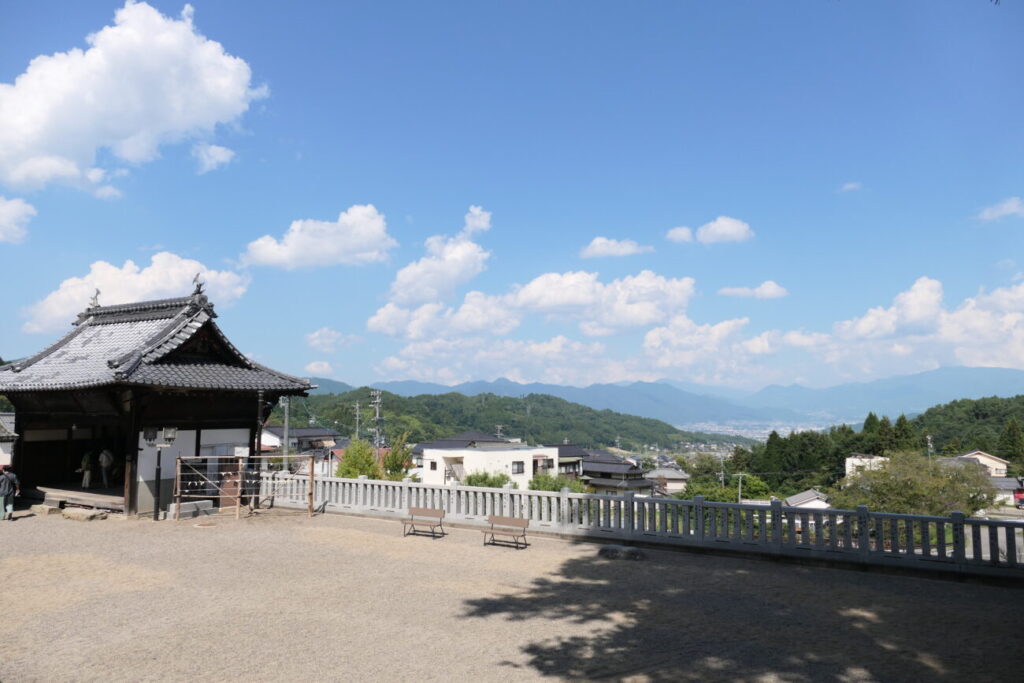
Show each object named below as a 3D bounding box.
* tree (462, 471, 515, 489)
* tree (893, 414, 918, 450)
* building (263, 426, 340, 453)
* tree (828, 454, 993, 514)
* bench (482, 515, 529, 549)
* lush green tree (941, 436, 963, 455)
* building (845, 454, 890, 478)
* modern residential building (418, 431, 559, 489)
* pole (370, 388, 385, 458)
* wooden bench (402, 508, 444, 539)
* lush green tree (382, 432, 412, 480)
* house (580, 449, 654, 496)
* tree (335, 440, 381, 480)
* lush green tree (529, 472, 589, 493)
[{"bbox_3d":[-1.120,7.706,35.415,2.700,2.400,2.300,0,-6,0],"label":"tree"},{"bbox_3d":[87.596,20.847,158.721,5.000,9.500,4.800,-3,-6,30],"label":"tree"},{"bbox_3d":[-27.253,14.555,91.034,7.200,7.300,9.800,-5,-7,42],"label":"building"},{"bbox_3d":[28.828,10.766,51.192,10.300,5.600,9.000,-3,-6,28],"label":"tree"},{"bbox_3d":[-0.163,5.064,18.868,1.300,0.730,0.490,-3,-7,31],"label":"bench"},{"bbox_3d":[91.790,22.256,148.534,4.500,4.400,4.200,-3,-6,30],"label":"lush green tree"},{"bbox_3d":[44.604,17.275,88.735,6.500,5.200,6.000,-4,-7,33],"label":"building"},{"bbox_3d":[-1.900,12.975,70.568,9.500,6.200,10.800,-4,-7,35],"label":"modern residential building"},{"bbox_3d":[-16.499,12.185,87.240,1.750,12.200,0.900,3,-6,-30],"label":"pole"},{"bbox_3d":[-2.440,5.023,19.665,1.170,0.700,0.520,-3,-6,29],"label":"wooden bench"},{"bbox_3d":[-6.863,8.039,42.432,2.000,5.300,2.000,0,-5,0],"label":"lush green tree"},{"bbox_3d":[16.448,21.580,112.468,10.600,8.600,9.200,-3,-6,32],"label":"house"},{"bbox_3d":[-8.773,8.134,40.414,2.600,5.200,2.500,0,-5,0],"label":"tree"},{"bbox_3d":[2.569,8.752,37.342,3.400,3.700,2.800,0,-5,0],"label":"lush green tree"}]

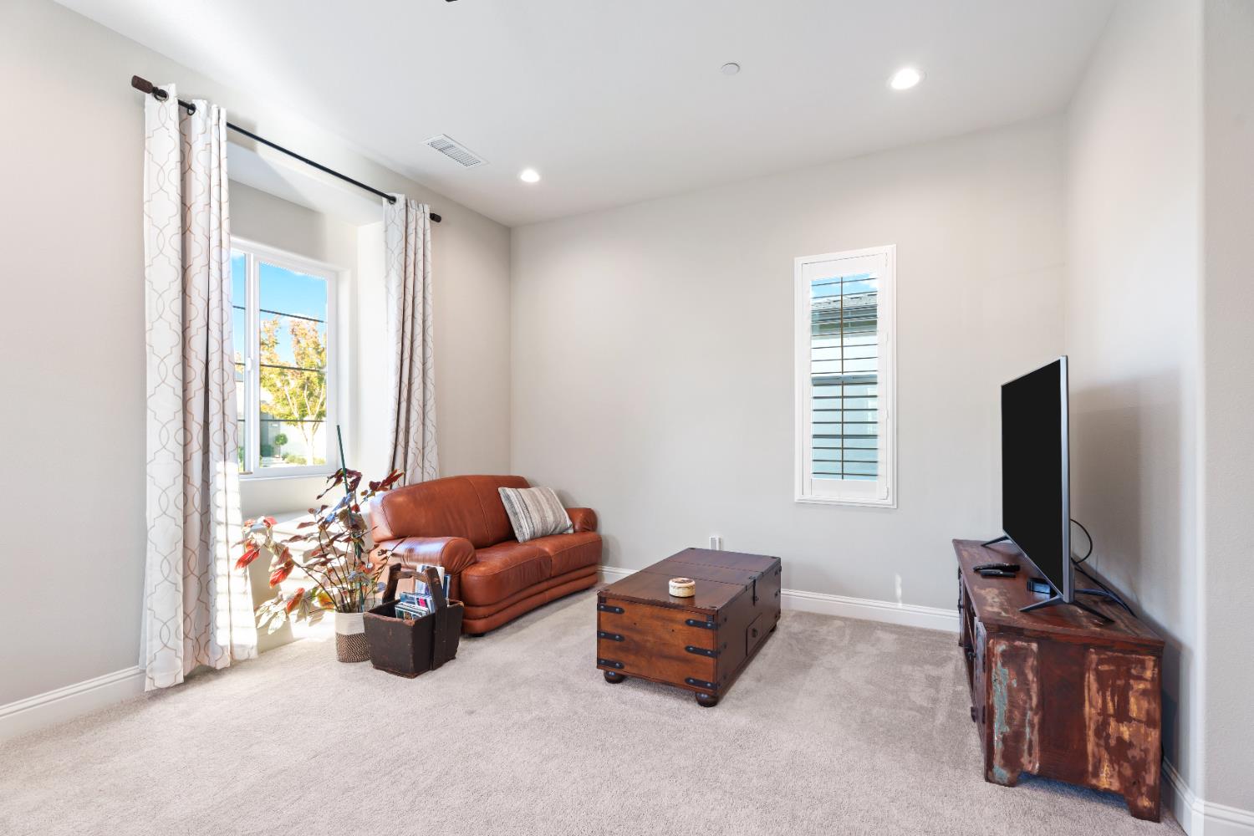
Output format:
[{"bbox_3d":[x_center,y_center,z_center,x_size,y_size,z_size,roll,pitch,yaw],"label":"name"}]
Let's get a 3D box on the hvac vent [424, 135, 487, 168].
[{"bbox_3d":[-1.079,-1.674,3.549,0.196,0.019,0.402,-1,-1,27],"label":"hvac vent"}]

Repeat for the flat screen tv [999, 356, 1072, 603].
[{"bbox_3d":[1.848,0.214,2.547,0.055,0.835,1.399,0,0,27],"label":"flat screen tv"}]

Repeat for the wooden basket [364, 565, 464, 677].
[{"bbox_3d":[-1.093,1.012,2.885,0.353,0.503,0.330,-1,-1,27],"label":"wooden basket"}]

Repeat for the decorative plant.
[{"bbox_3d":[-1.628,0.683,3.027,0.660,0.894,0.699,0,0,27],"label":"decorative plant"}]

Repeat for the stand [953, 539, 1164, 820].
[{"bbox_3d":[1.816,1.012,2.527,0.515,0.587,1.431,0,0,27],"label":"stand"}]

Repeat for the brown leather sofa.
[{"bbox_3d":[-0.849,0.848,3.740,0.867,0.861,1.563,-1,-1,29],"label":"brown leather sofa"}]

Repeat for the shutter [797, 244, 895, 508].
[{"bbox_3d":[1.439,-0.265,3.700,0.631,1.683,0.080,0,0,27],"label":"shutter"}]

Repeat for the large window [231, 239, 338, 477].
[{"bbox_3d":[-2.364,-0.367,3.535,0.090,1.450,1.153,0,0,27],"label":"large window"}]

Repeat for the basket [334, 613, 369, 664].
[{"bbox_3d":[-1.502,1.188,3.078,0.197,0.265,0.197,0,0,27],"label":"basket"}]

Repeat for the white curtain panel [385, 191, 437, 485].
[{"bbox_3d":[-1.460,-0.120,3.786,0.142,2.745,0.485,-1,-1,27],"label":"white curtain panel"}]

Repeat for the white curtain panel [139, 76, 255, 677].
[{"bbox_3d":[-2.034,-0.142,2.677,0.142,2.752,0.448,-1,-1,27],"label":"white curtain panel"}]

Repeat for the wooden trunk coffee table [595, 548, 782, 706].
[{"bbox_3d":[0.393,1.049,2.987,0.587,0.430,1.105,-1,-1,29],"label":"wooden trunk coffee table"}]

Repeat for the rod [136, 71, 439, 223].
[{"bbox_3d":[-1.773,-1.475,3.281,0.060,0.050,1.839,0,0,27],"label":"rod"}]

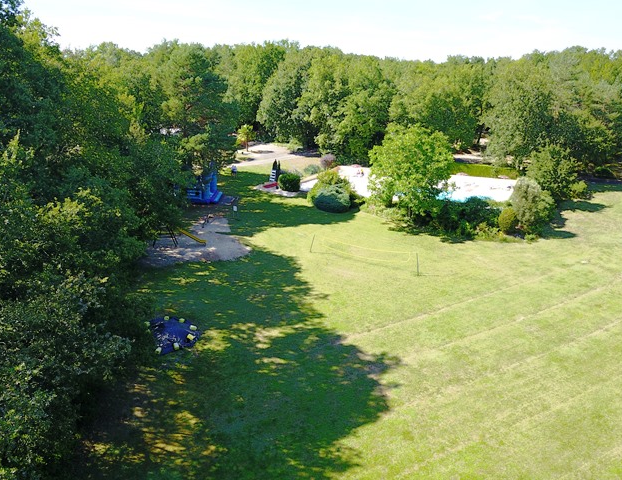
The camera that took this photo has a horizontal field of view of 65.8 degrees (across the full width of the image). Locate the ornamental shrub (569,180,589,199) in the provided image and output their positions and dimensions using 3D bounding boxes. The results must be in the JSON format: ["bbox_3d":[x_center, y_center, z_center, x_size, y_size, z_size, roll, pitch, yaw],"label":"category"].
[{"bbox_3d":[32.128,-6.047,57.541,2.050,2.080,1.990,0,20,0],"label":"ornamental shrub"}]

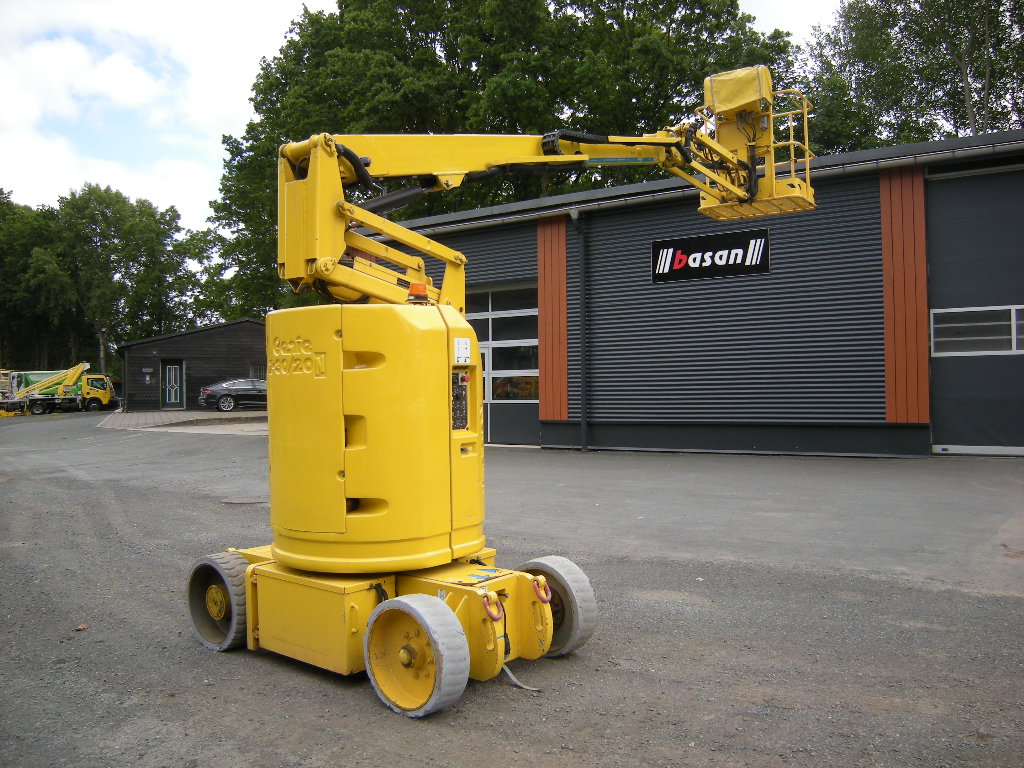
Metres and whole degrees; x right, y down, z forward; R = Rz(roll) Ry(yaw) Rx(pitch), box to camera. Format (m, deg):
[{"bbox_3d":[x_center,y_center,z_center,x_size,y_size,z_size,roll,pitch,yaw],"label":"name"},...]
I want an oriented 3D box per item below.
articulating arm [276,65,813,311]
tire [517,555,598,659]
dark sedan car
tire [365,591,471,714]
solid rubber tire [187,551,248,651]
[{"bbox_3d":[0.923,-1.873,7.066,1.200,3.050,7.000,-1,-1,37],"label":"articulating arm"},{"bbox_3d":[0.213,1.263,4.684,0.536,0.536,0.176,-1,-1,41],"label":"tire"},{"bbox_3d":[-11.120,0.485,36.300,4.800,1.430,1.860,-1,0,-20],"label":"dark sedan car"},{"bbox_3d":[-0.451,1.266,3.886,0.536,0.536,0.176,-1,-1,40],"label":"tire"},{"bbox_3d":[-1.708,1.292,4.931,0.536,0.536,0.176,-1,-1,40],"label":"solid rubber tire"}]

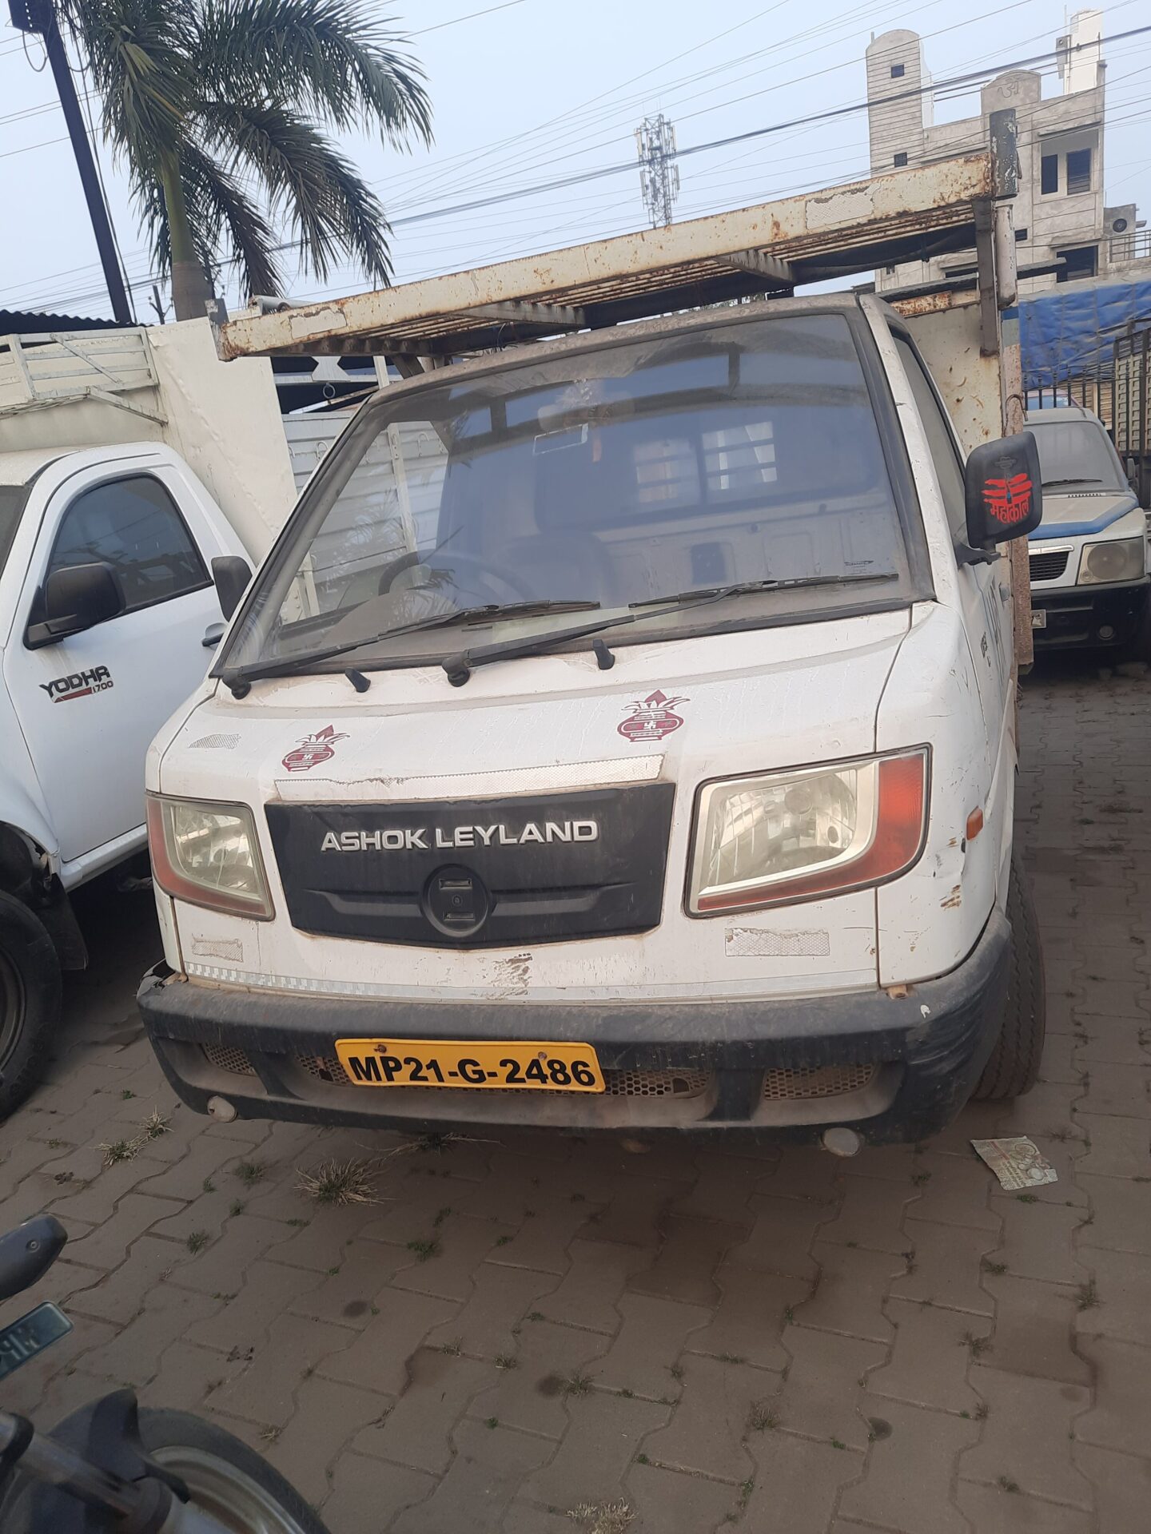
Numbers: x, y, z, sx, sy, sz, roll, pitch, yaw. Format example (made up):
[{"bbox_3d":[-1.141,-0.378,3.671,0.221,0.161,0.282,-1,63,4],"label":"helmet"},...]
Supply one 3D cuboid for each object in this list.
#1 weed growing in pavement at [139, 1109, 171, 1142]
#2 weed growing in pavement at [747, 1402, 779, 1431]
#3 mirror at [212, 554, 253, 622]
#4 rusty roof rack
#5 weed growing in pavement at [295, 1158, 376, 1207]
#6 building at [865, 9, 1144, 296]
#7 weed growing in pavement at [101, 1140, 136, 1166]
[{"bbox_3d":[-0.945,0.807,2.492,0.068,0.045,0.060,-14,16,-24],"label":"weed growing in pavement"},{"bbox_3d":[0.261,0.906,1.544,0.044,0.025,0.038,-5,14,6],"label":"weed growing in pavement"},{"bbox_3d":[-0.824,-0.441,2.772,0.150,0.200,0.080,-3,14,20],"label":"mirror"},{"bbox_3d":[0.127,-1.205,2.809,1.770,0.130,1.000,-2,17,22],"label":"rusty roof rack"},{"bbox_3d":[-0.470,0.821,2.191,0.160,0.055,0.120,-11,15,-16],"label":"weed growing in pavement"},{"bbox_3d":[14.957,-17.093,38.772,7.400,12.700,10.000,0,16,25],"label":"building"},{"bbox_3d":[-0.992,0.838,2.407,0.075,0.035,0.062,-14,16,-26],"label":"weed growing in pavement"}]

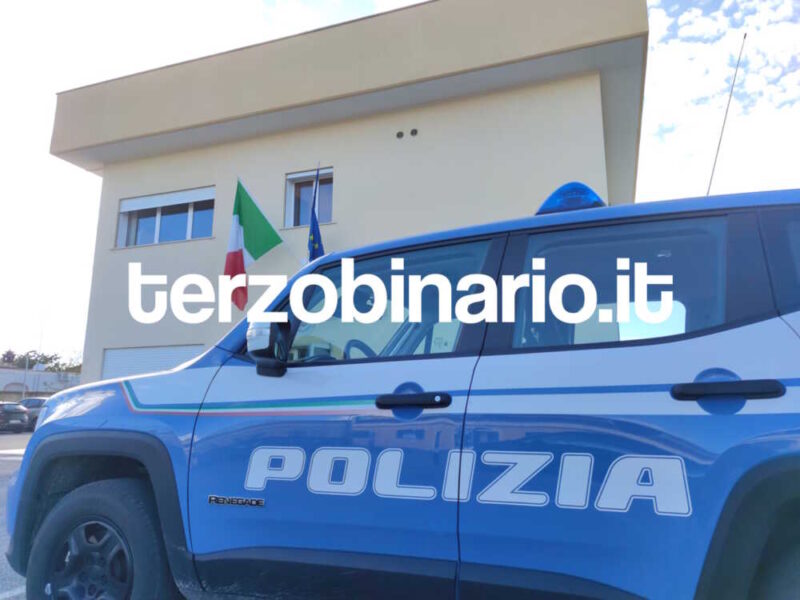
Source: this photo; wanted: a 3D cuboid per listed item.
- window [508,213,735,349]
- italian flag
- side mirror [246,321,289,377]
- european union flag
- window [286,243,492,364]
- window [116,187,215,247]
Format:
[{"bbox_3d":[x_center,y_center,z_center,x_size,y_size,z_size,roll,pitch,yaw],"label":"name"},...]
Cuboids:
[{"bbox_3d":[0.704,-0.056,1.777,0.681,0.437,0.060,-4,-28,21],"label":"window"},{"bbox_3d":[-2.882,-1.062,11.025,1.115,2.612,0.350,6,-13,-30],"label":"italian flag"},{"bbox_3d":[-0.478,0.170,2.009,0.120,0.215,0.190,-4,-12,21],"label":"side mirror"},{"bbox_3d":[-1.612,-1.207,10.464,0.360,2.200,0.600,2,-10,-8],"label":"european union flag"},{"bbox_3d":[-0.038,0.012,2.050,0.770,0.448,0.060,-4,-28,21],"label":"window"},{"bbox_3d":[-5.285,-1.830,12.617,2.780,1.240,0.200,-3,-11,21],"label":"window"}]

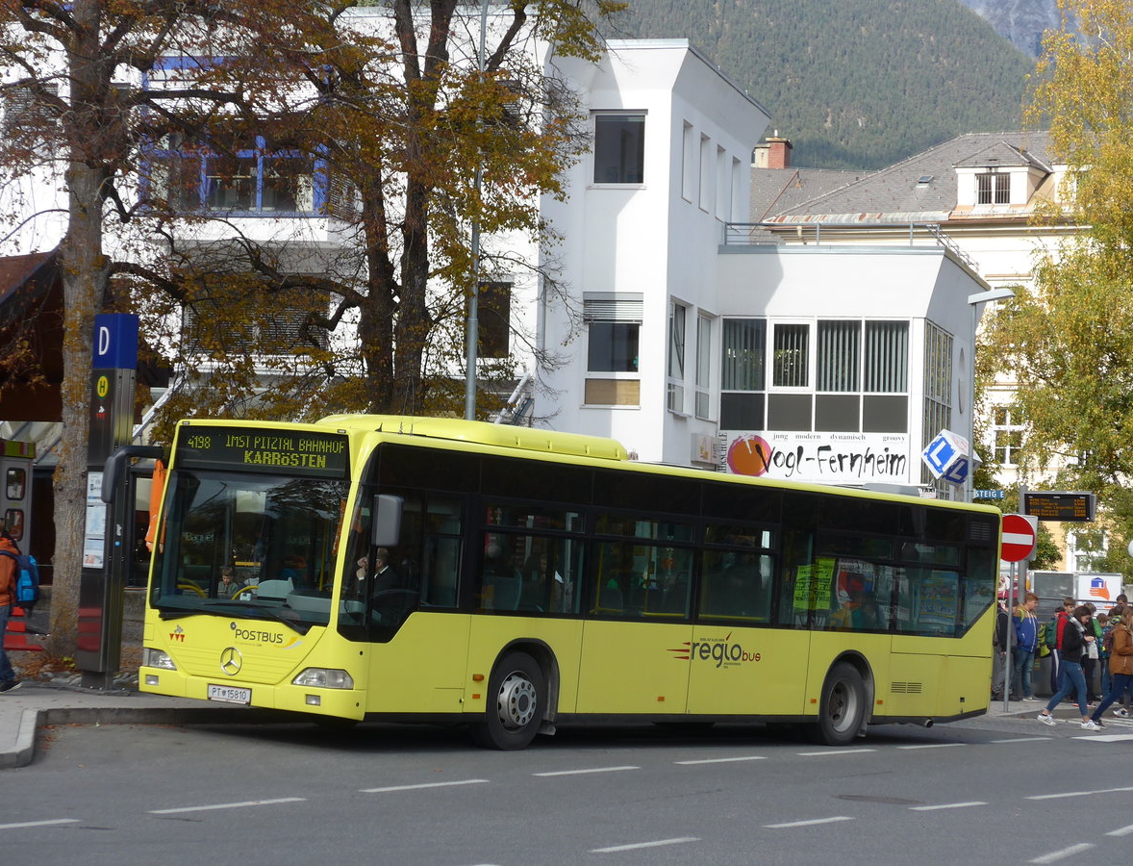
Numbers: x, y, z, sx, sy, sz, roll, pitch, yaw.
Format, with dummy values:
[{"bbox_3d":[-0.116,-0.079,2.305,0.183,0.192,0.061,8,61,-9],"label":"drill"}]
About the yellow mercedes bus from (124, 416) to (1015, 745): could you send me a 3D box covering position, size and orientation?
[{"bbox_3d":[0.531,1.588,33.410,2.550,3.100,11.950,3,-3,35],"label":"yellow mercedes bus"}]

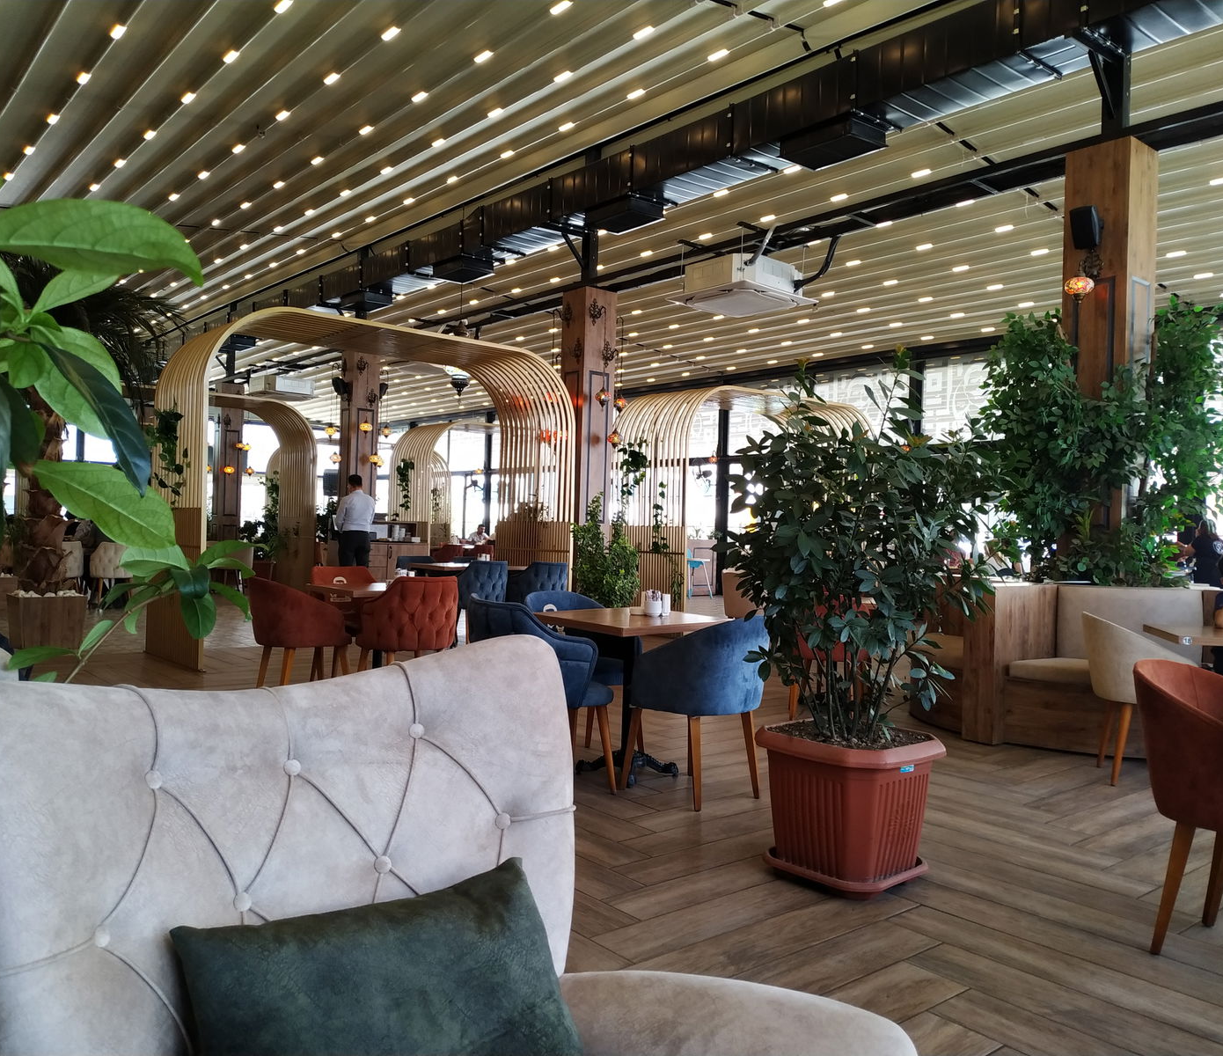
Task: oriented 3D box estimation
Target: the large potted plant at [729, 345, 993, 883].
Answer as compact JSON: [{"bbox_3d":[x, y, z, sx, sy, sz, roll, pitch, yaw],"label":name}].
[{"bbox_3d":[0.862,0.291,3.470,0.860,1.790,0.860,2,-1,-40],"label":"large potted plant"}]

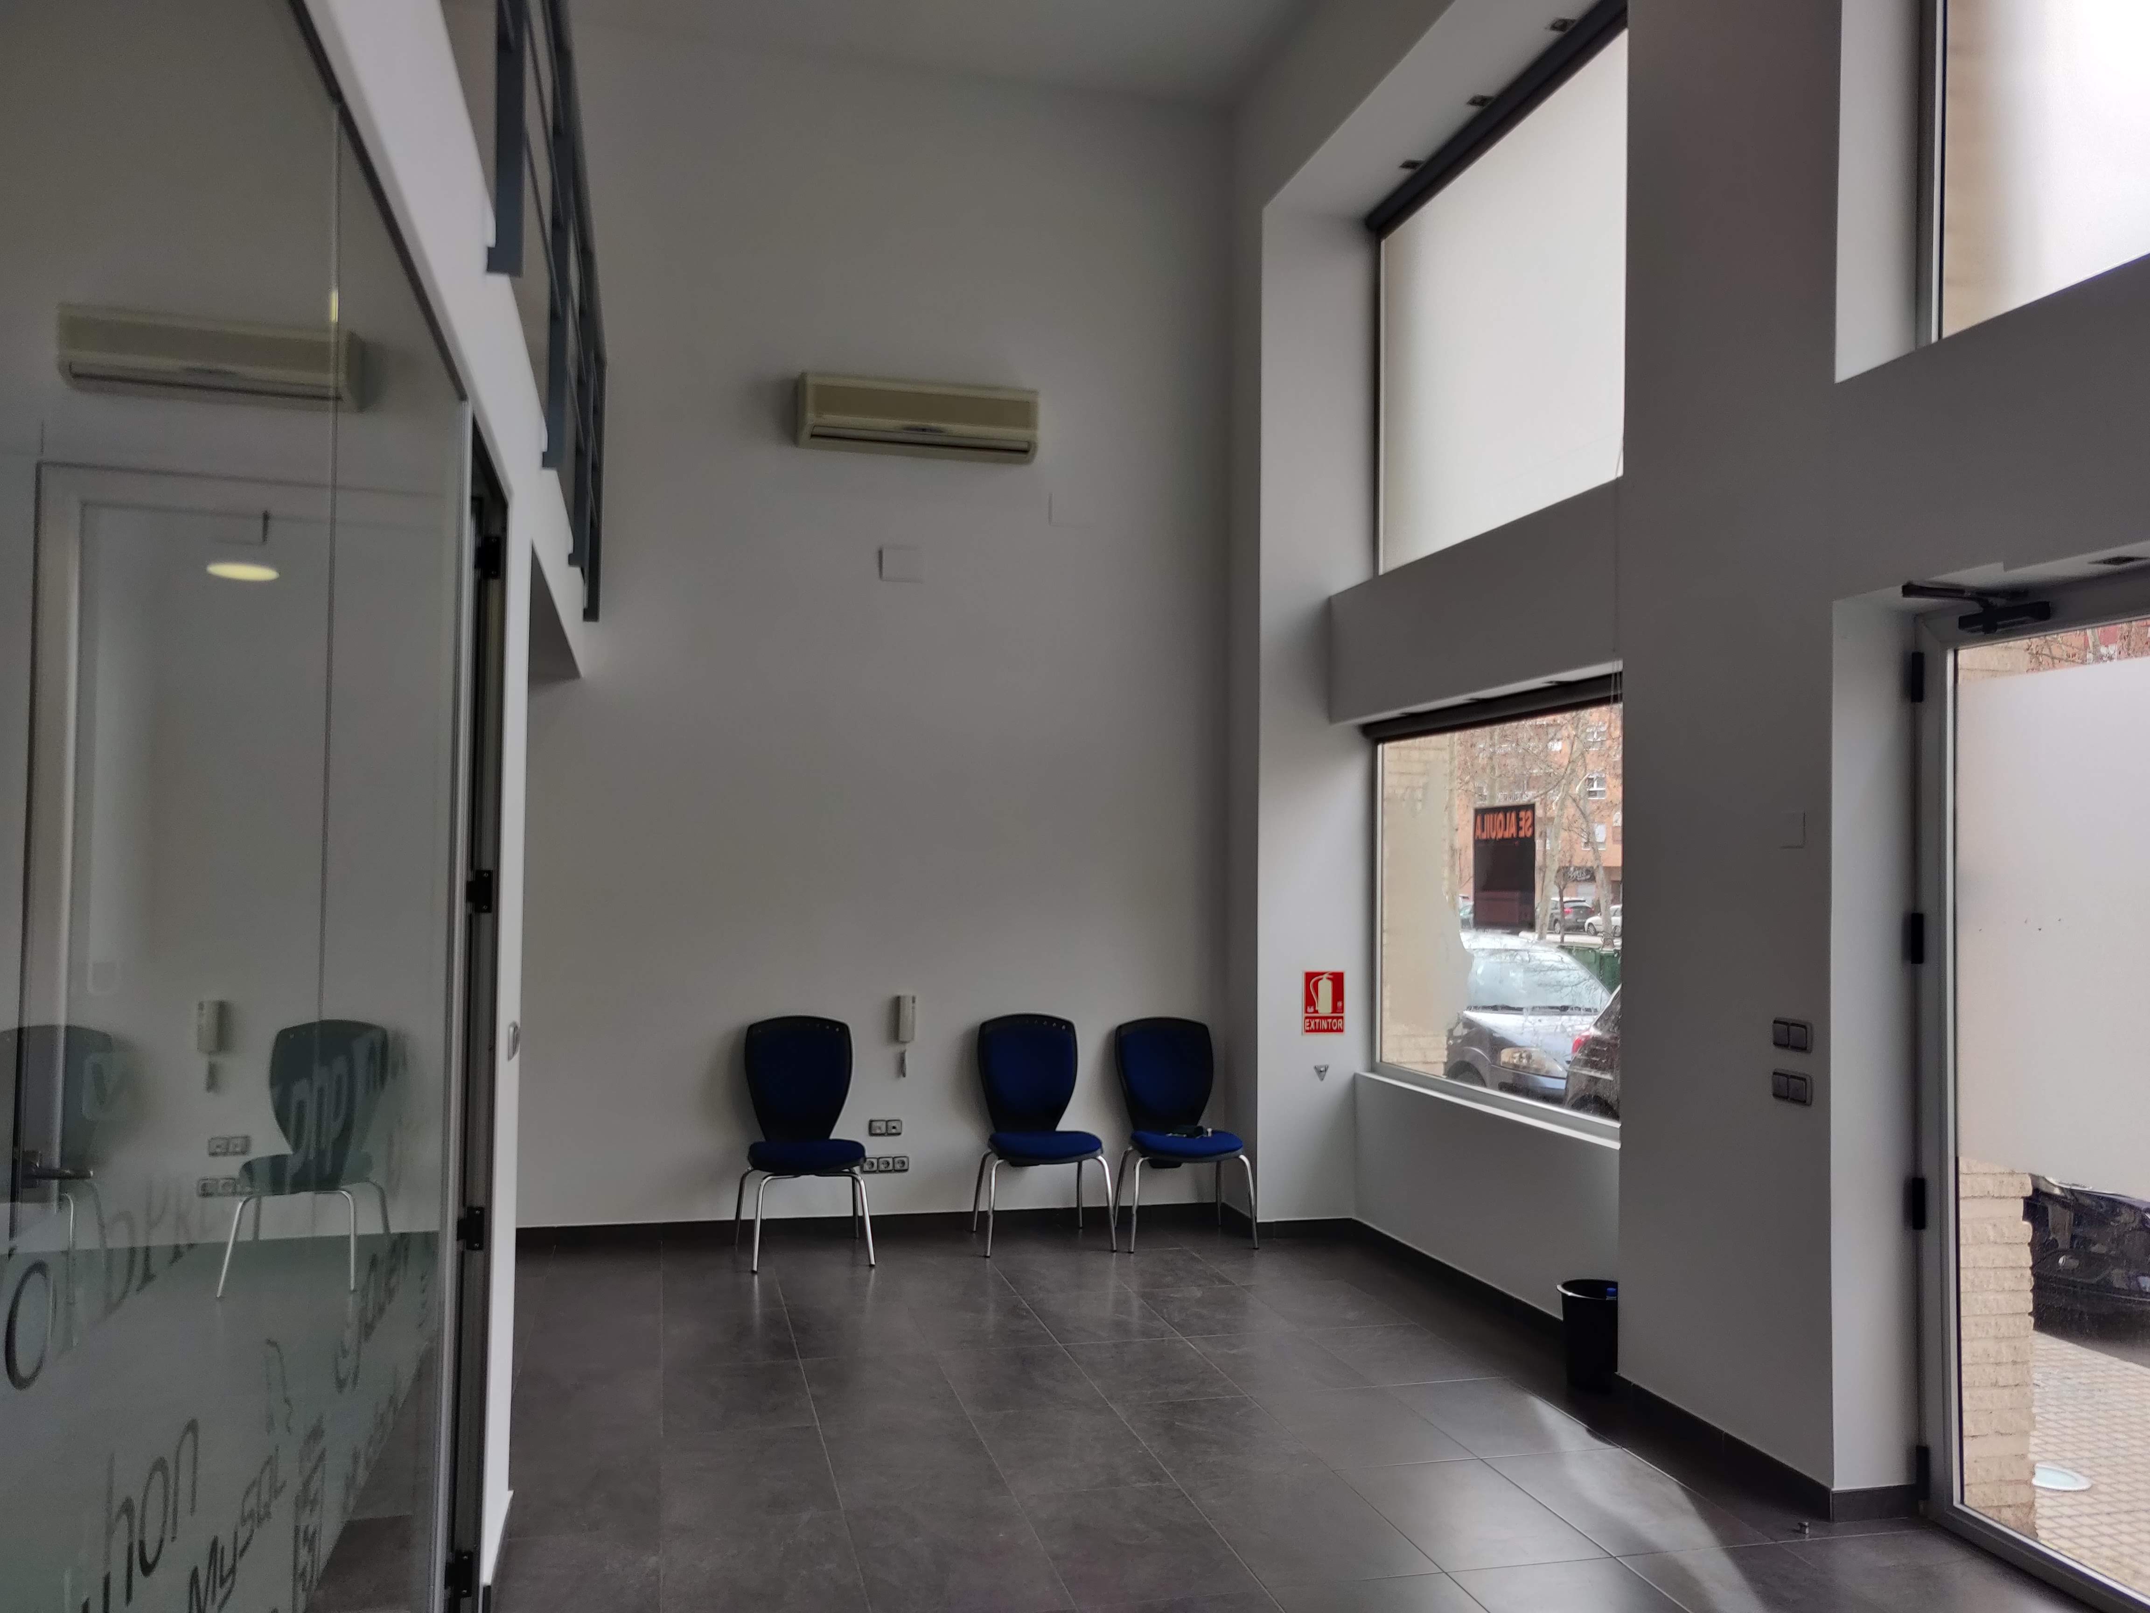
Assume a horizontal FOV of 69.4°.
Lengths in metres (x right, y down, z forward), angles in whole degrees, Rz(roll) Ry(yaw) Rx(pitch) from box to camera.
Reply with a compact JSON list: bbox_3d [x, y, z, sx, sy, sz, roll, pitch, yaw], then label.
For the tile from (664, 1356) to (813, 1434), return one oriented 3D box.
[{"bbox_3d":[-1.053,1.840,4.831,0.440,0.010,0.630,2,-3,-15],"label":"tile"}]

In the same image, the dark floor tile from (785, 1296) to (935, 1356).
[{"bbox_3d":[-0.787,1.891,5.601,0.452,0.010,0.650,2,-3,-15],"label":"dark floor tile"}]

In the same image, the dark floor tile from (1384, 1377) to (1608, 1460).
[{"bbox_3d":[1.286,1.881,4.786,0.440,0.010,0.630,2,-3,-15],"label":"dark floor tile"}]

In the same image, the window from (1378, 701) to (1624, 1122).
[{"bbox_3d":[1.690,0.410,6.250,0.080,1.504,2.076,2,-3,-15],"label":"window"}]

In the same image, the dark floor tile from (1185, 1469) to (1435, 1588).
[{"bbox_3d":[0.582,1.831,3.947,0.442,0.012,0.626,2,-3,-15],"label":"dark floor tile"}]

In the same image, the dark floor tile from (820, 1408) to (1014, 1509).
[{"bbox_3d":[-0.457,1.834,4.346,0.452,0.010,0.650,2,-3,-15],"label":"dark floor tile"}]

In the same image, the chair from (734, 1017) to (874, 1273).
[{"bbox_3d":[-1.165,1.431,6.658,0.530,0.976,0.600,2,-3,-15],"label":"chair"}]

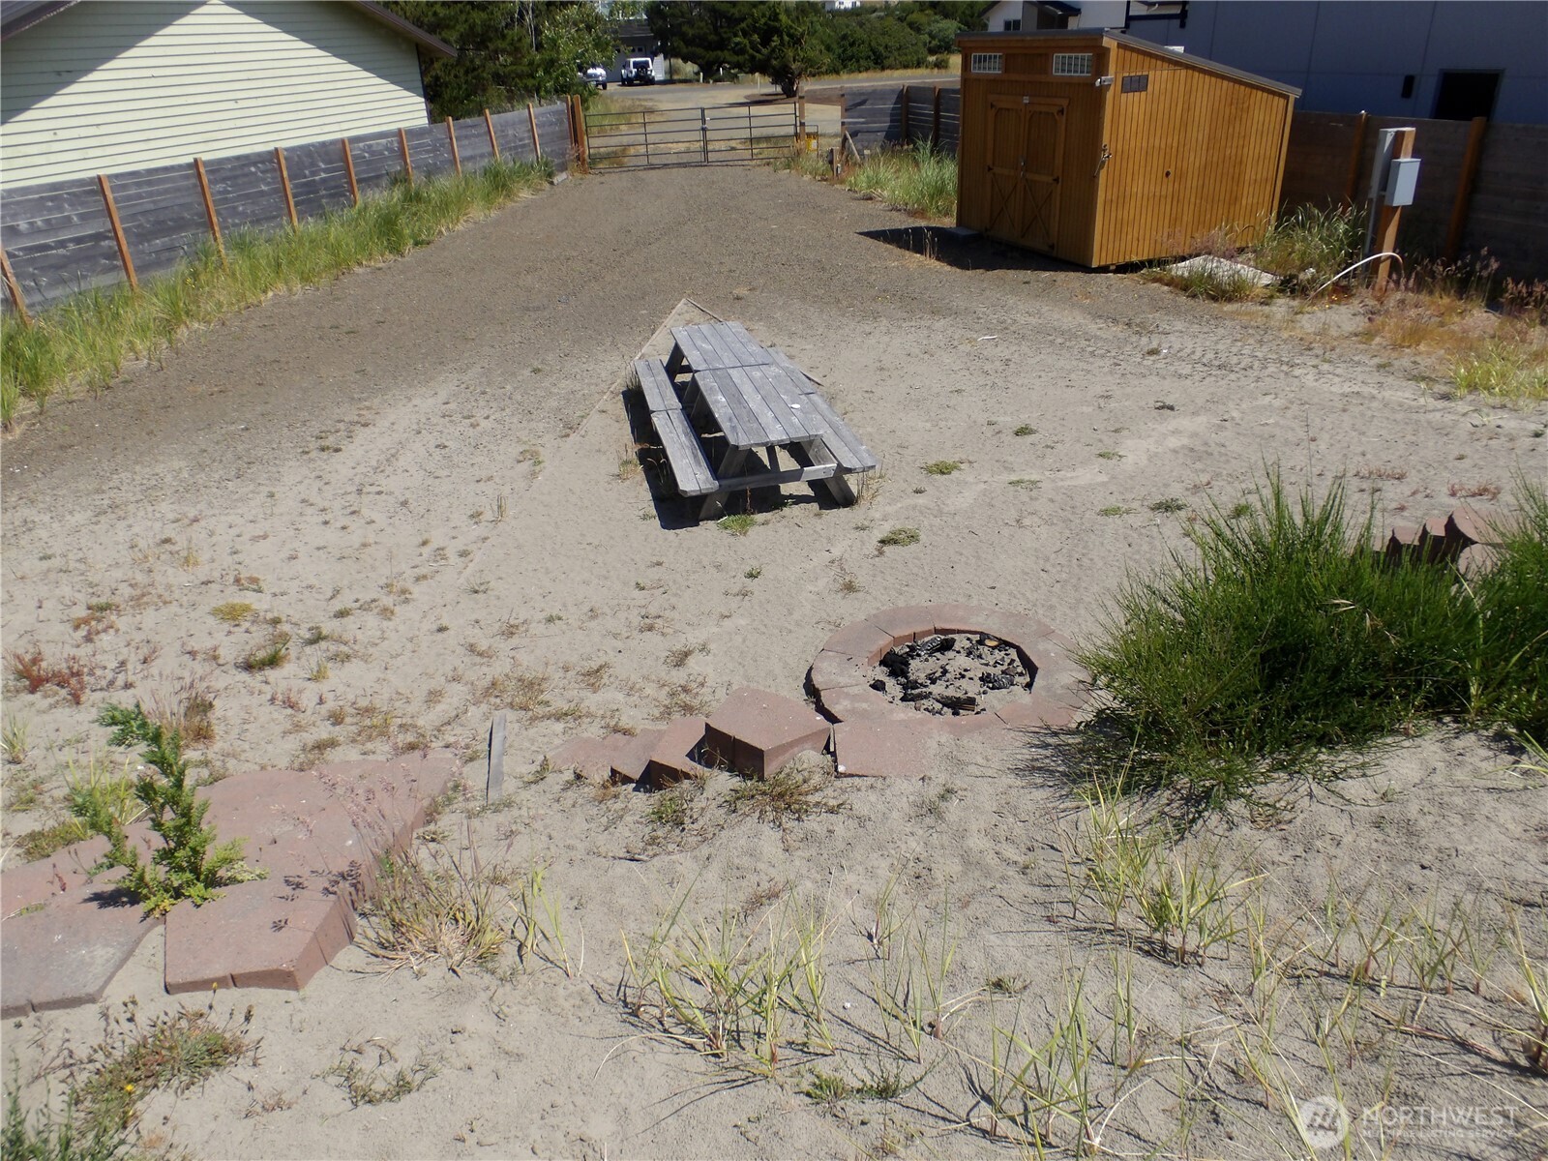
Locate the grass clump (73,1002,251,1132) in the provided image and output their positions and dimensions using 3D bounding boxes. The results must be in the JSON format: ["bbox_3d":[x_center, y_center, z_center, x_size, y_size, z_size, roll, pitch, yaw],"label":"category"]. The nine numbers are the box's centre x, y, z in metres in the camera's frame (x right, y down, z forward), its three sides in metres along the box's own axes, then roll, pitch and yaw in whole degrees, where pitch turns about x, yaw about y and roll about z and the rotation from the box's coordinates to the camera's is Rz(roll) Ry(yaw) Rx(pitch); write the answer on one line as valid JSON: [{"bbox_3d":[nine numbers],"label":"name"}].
[{"bbox_3d":[-1.391,1.102,2.451,0.371,0.103,0.237,-24,34,-35],"label":"grass clump"}]

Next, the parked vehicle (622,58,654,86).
[{"bbox_3d":[-10.238,-37.984,79.922,1.870,1.840,4.300,-9,28,-12],"label":"parked vehicle"}]

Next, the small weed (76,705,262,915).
[{"bbox_3d":[-2.093,0.768,3.705,0.554,0.669,0.443,-23,33,-33],"label":"small weed"}]

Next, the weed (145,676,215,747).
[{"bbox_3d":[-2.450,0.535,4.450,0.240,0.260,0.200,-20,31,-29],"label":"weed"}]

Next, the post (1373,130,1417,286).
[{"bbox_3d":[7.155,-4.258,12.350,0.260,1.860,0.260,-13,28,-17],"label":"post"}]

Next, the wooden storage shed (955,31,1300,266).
[{"bbox_3d":[5.038,-6.575,15.909,3.279,2.925,3.735,-13,28,-17],"label":"wooden storage shed"}]

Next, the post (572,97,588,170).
[{"bbox_3d":[-5.086,-11.741,28.275,0.150,1.860,0.150,-6,27,-6],"label":"post"}]

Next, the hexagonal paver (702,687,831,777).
[{"bbox_3d":[-0.044,0.593,4.187,0.469,0.157,0.328,19,35,37],"label":"hexagonal paver"}]

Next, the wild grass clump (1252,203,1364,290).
[{"bbox_3d":[6.460,-4.039,12.996,1.233,0.906,0.925,9,30,24],"label":"wild grass clump"}]

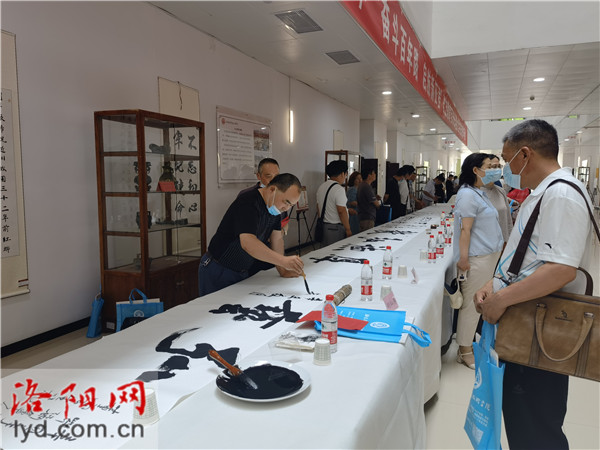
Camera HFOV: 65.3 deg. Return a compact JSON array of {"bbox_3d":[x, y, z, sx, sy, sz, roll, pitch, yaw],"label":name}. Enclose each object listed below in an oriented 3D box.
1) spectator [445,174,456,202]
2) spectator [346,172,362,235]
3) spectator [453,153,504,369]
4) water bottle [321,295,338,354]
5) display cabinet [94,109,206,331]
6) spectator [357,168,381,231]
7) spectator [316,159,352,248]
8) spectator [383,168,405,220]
[{"bbox_3d":[4.888,-0.824,15.200,0.350,1.610,0.450,0,5,-5],"label":"spectator"},{"bbox_3d":[0.872,-0.054,7.350,0.340,1.570,0.430,-1,6,-8],"label":"spectator"},{"bbox_3d":[1.434,0.259,3.760,0.330,1.630,0.450,3,6,31],"label":"spectator"},{"bbox_3d":[0.120,0.398,1.881,0.065,0.230,0.065,0,5,0],"label":"water bottle"},{"bbox_3d":[-1.437,-0.039,4.705,0.508,2.034,1.002,2,6,22],"label":"display cabinet"},{"bbox_3d":[1.024,-0.055,7.100,0.360,1.620,0.450,-2,6,-24],"label":"spectator"},{"bbox_3d":[0.413,0.068,5.600,0.310,1.660,0.460,-5,7,-42],"label":"spectator"},{"bbox_3d":[1.748,-0.233,8.750,0.450,1.660,0.480,-2,6,-20],"label":"spectator"}]

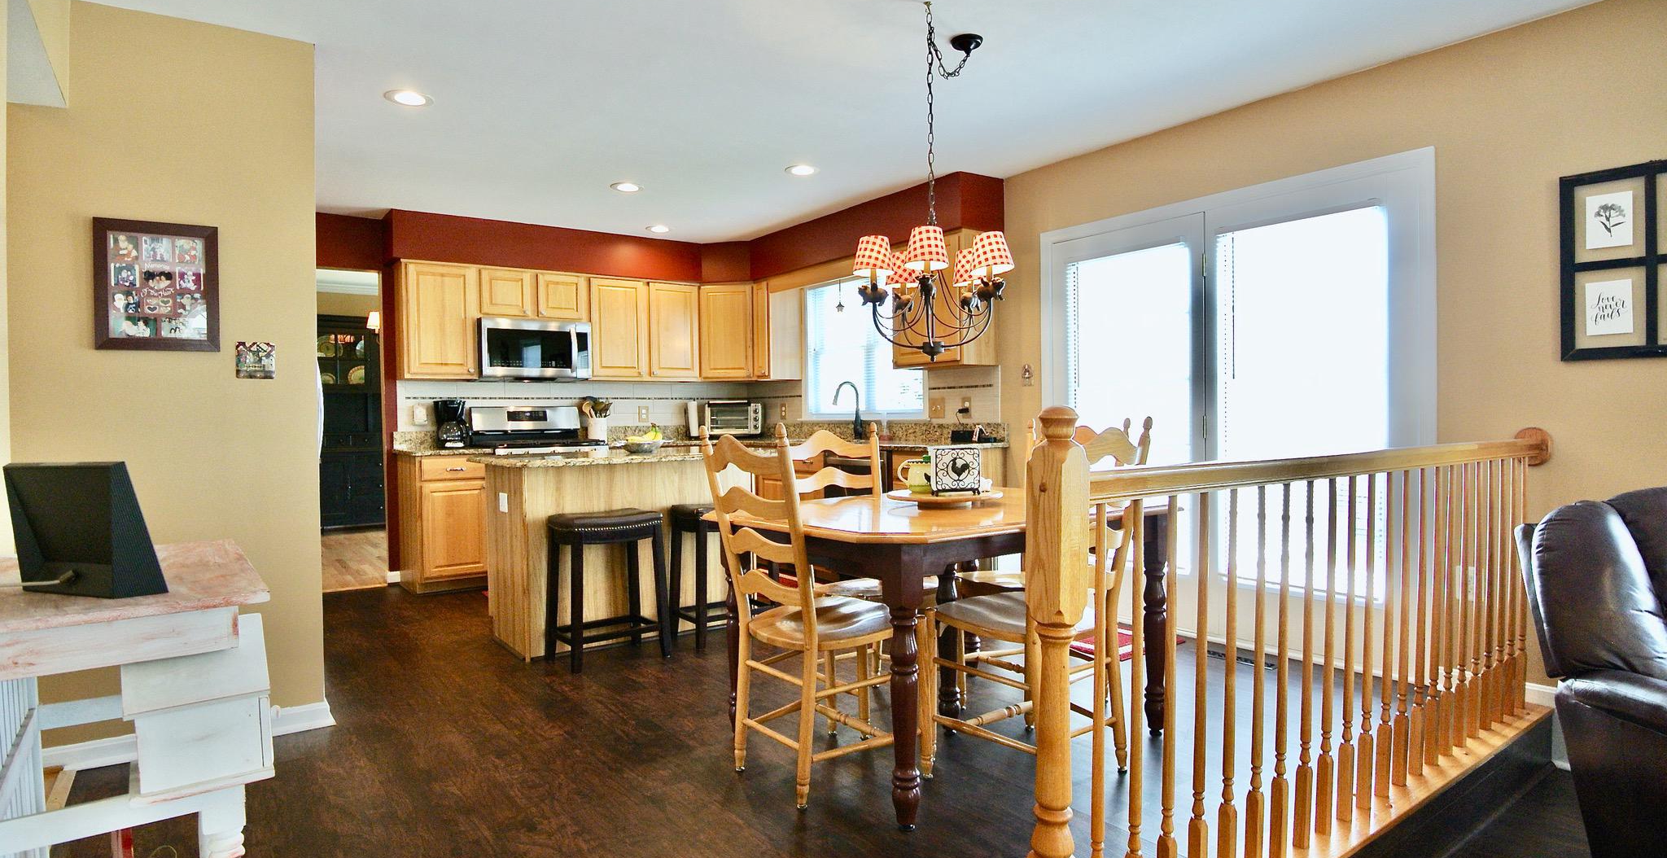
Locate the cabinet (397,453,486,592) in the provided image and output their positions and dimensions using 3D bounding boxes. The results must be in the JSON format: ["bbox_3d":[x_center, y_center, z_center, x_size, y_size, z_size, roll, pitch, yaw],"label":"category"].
[{"bbox_3d":[-2.584,0.591,5.552,0.440,0.870,0.610,-1,2,-36],"label":"cabinet"}]

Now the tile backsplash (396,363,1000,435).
[{"bbox_3d":[-0.989,-0.162,5.289,2.780,0.375,2.880,-1,2,-36],"label":"tile backsplash"}]

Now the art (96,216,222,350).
[{"bbox_3d":[-2.214,-0.468,2.738,0.318,0.425,0.025,-1,2,-36],"label":"art"}]

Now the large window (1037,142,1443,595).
[{"bbox_3d":[1.723,-0.182,3.926,0.090,1.800,1.880,-1,2,-36],"label":"large window"}]

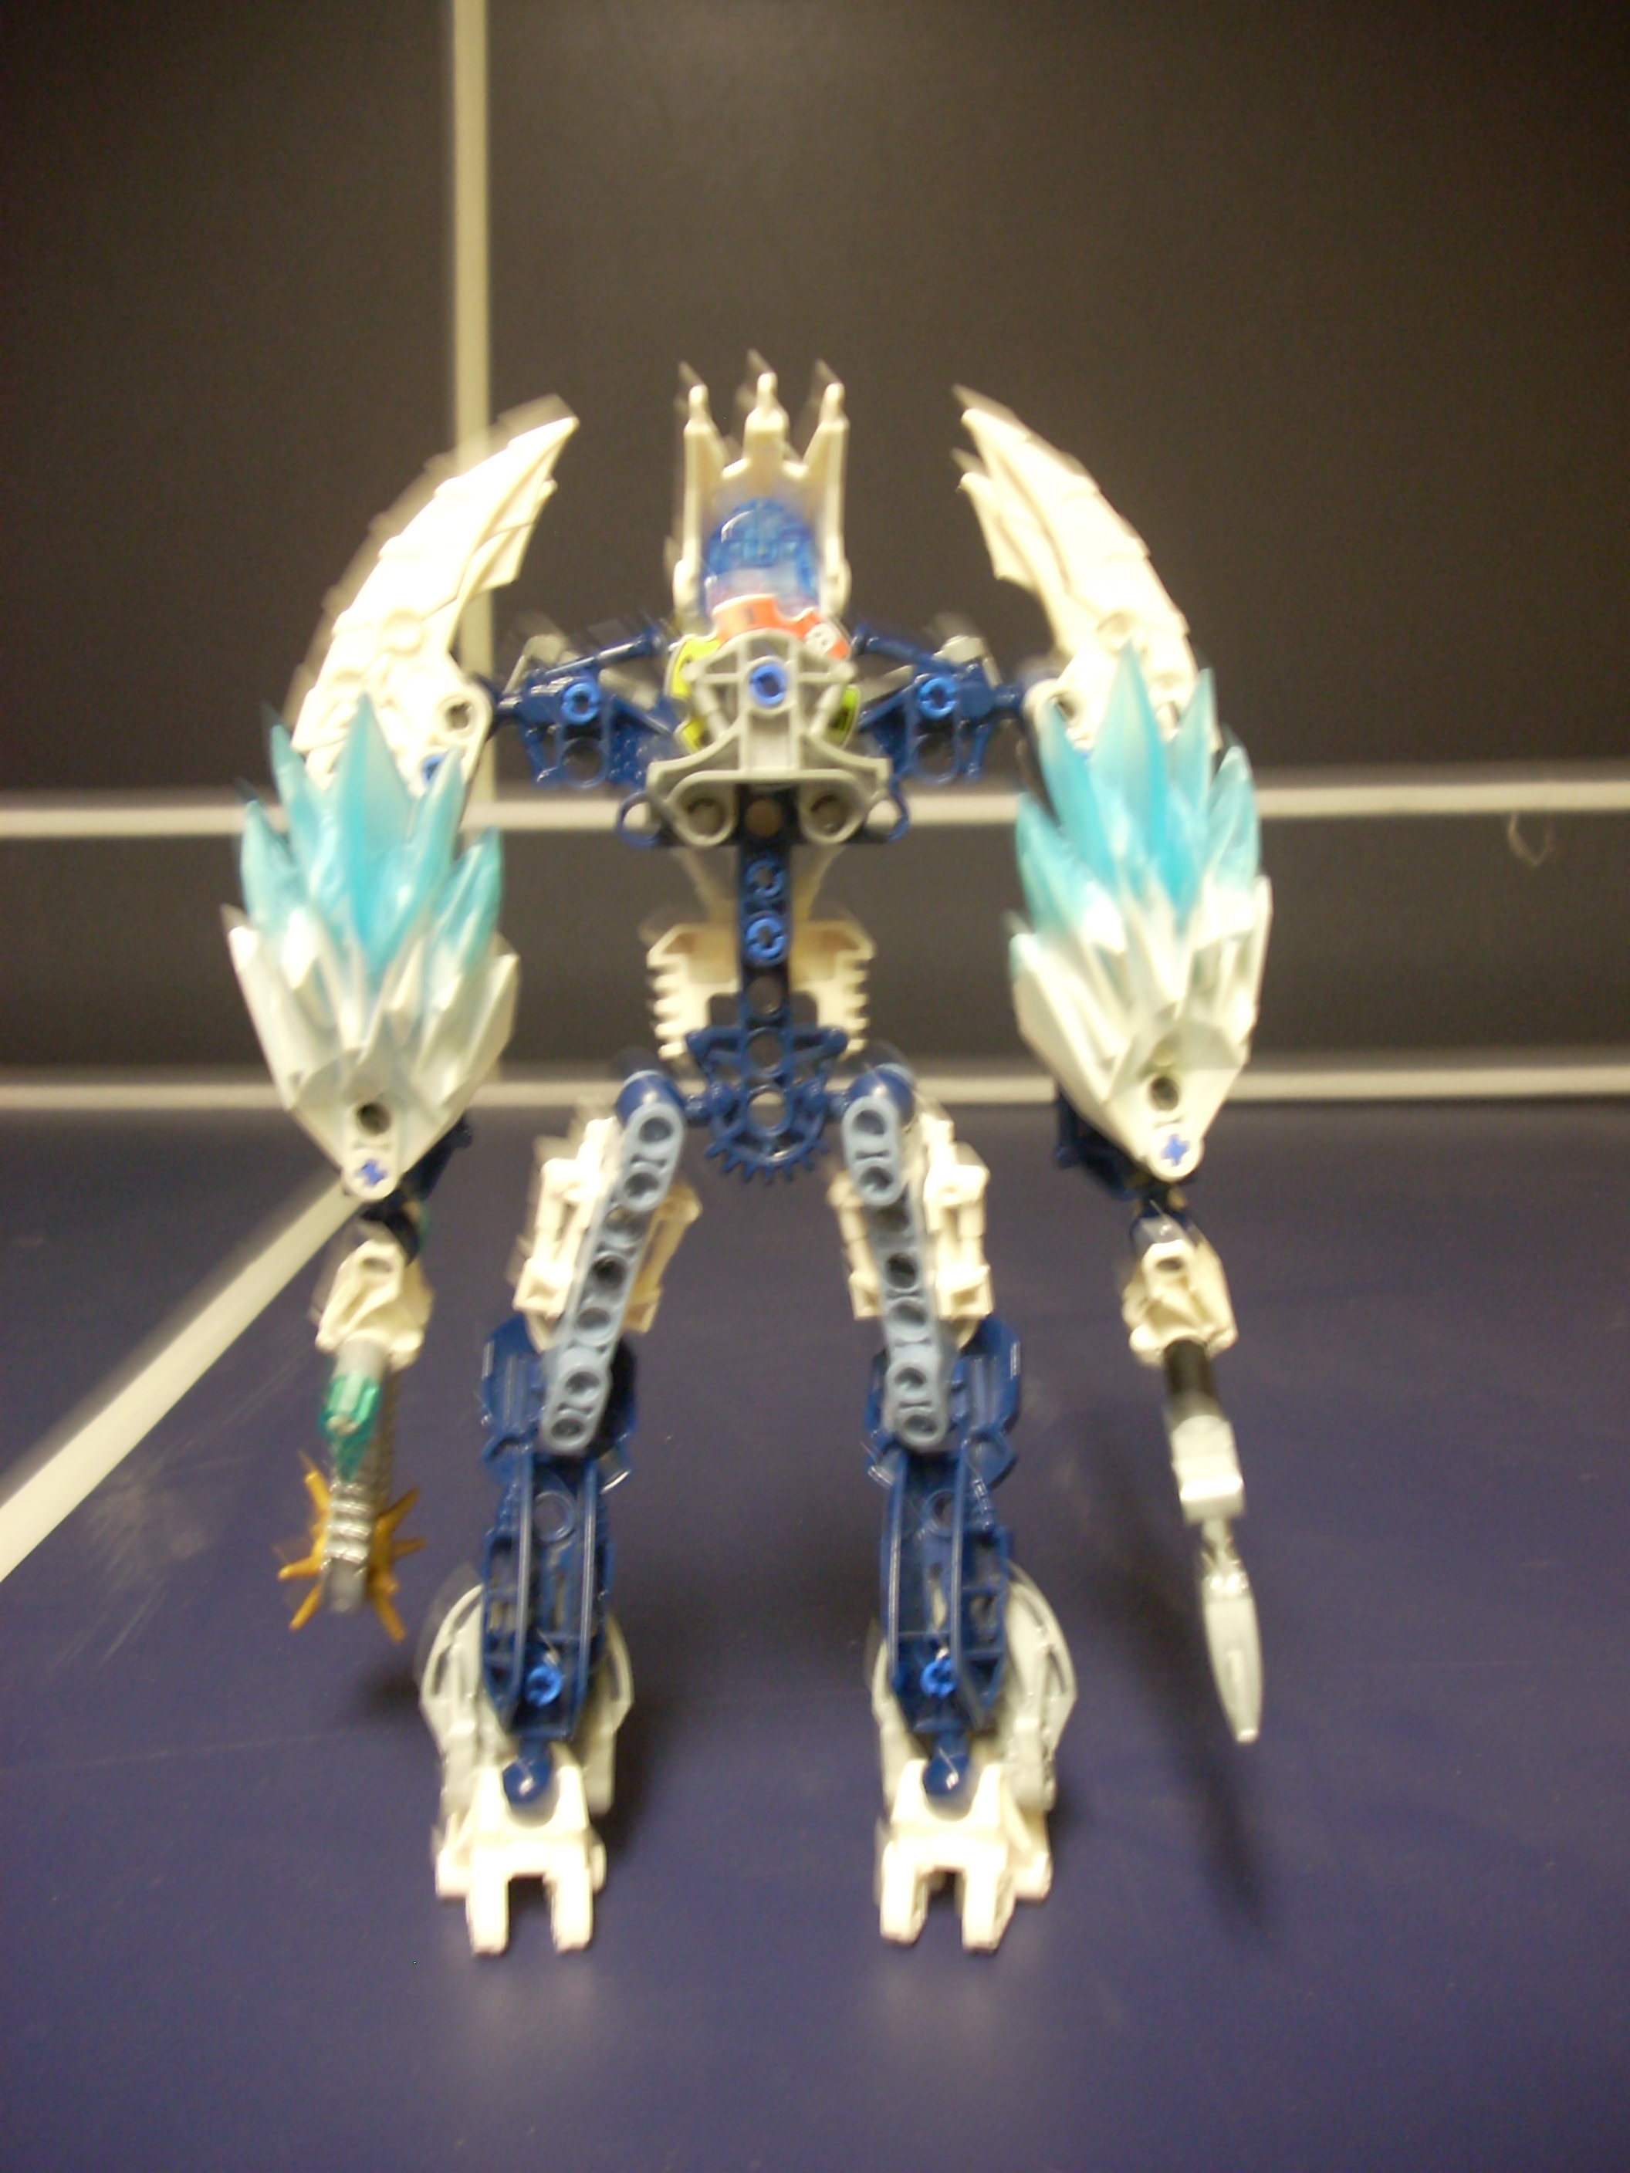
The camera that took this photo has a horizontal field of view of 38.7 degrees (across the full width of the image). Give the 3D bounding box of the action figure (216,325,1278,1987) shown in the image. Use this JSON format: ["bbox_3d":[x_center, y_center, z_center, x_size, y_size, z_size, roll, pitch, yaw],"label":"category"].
[{"bbox_3d":[-0.008,0.010,0.303,0.132,0.200,0.076,-1,9,-2],"label":"action figure"}]

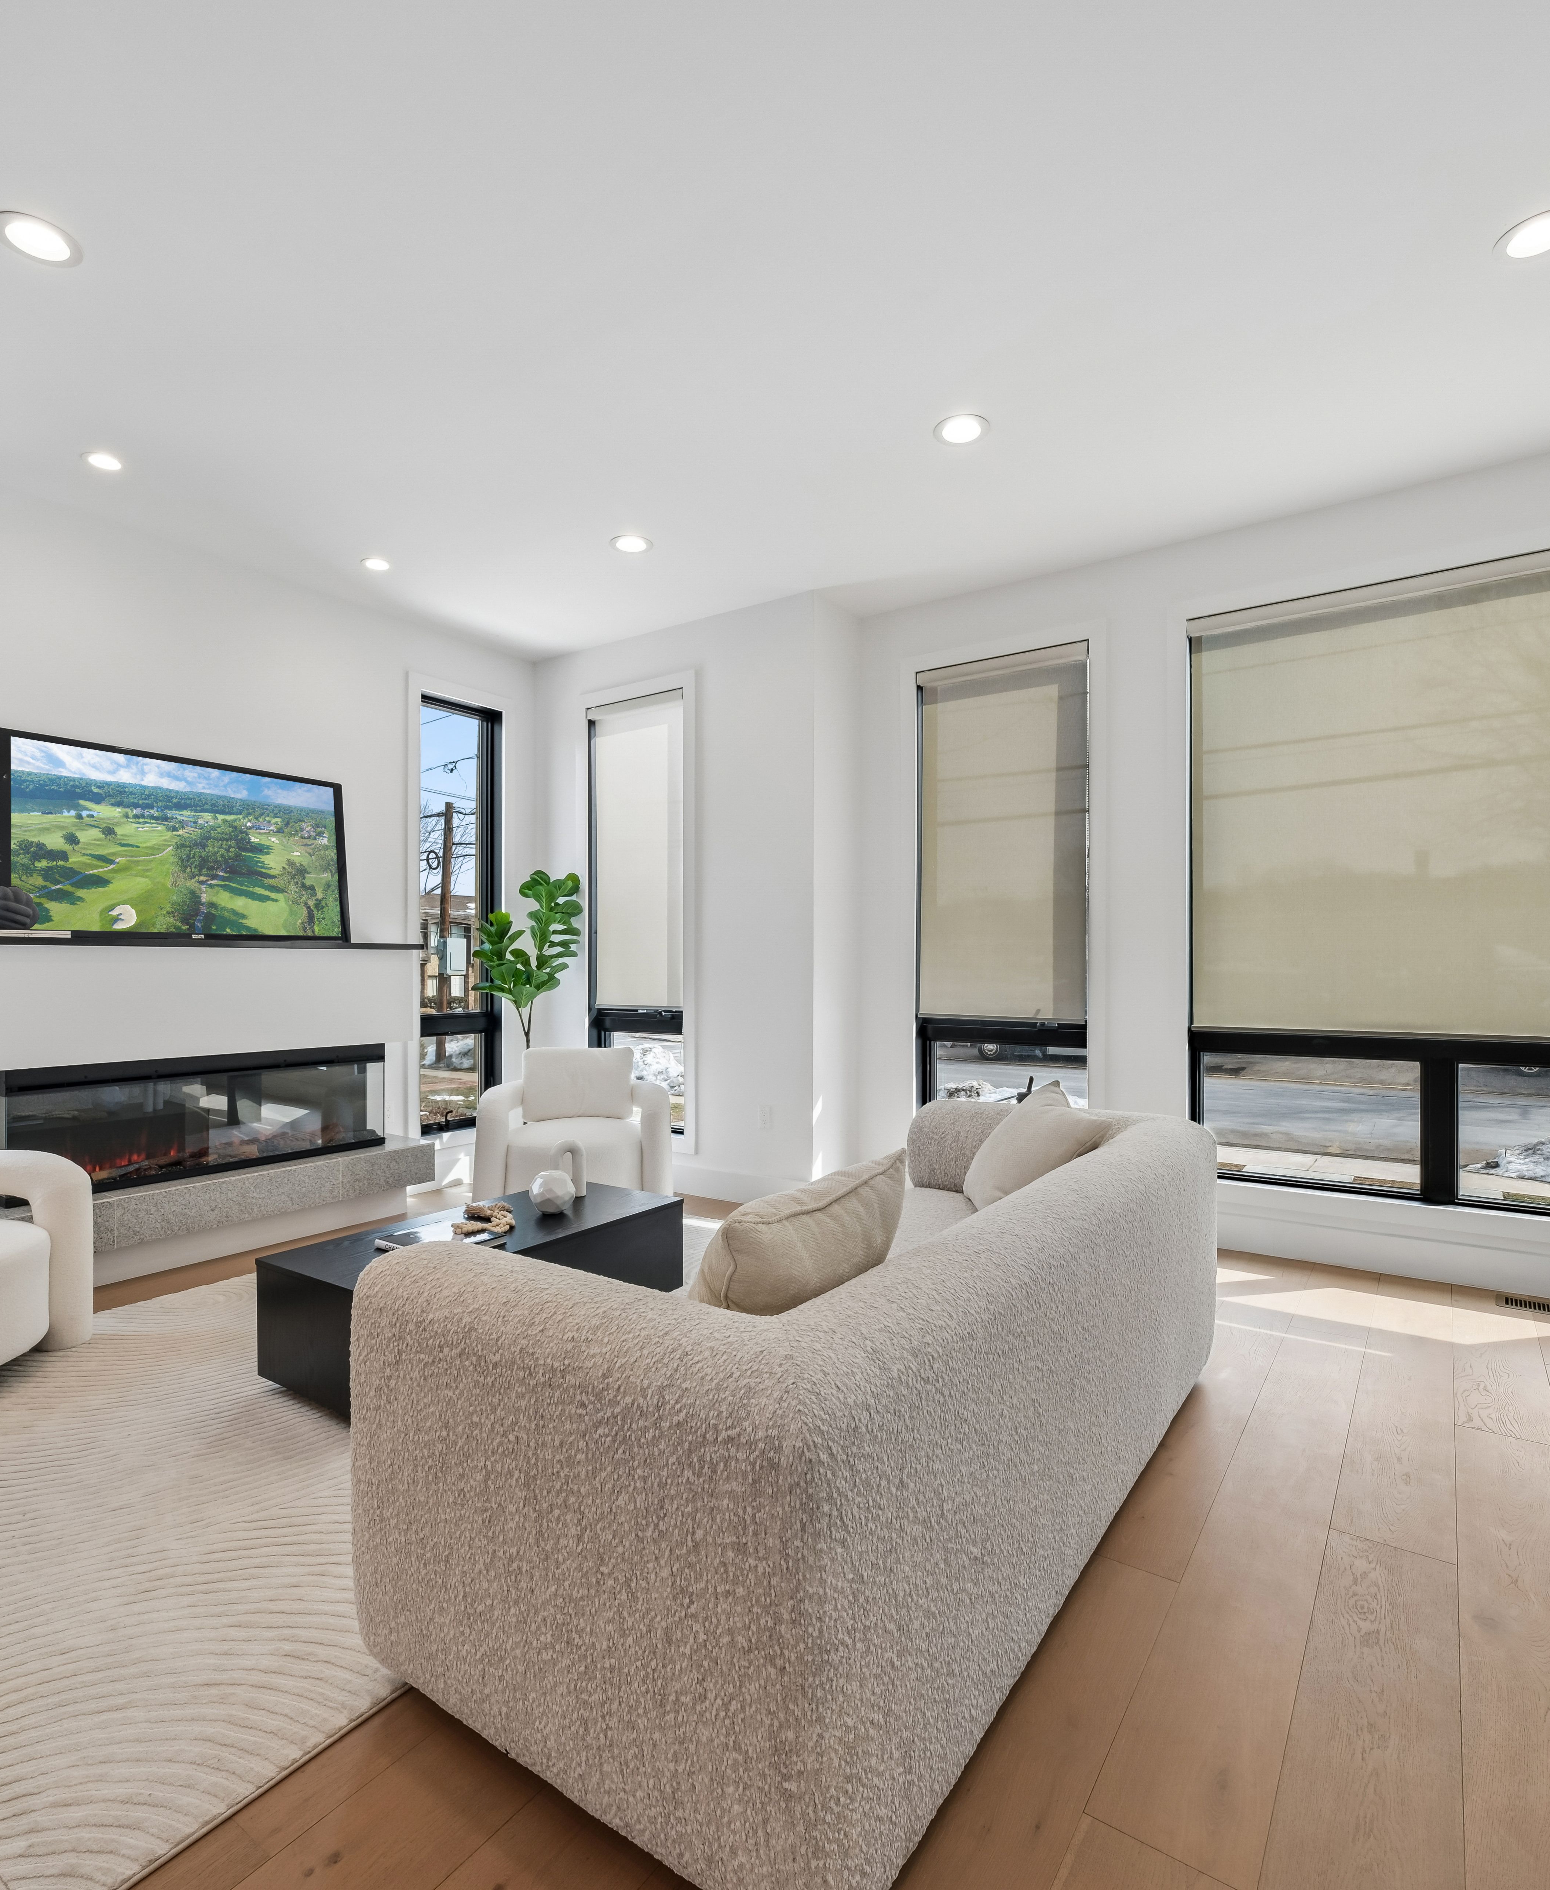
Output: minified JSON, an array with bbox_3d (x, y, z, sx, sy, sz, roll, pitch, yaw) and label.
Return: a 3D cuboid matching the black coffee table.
[{"bbox_3d":[-0.916,1.078,3.063,0.564,0.329,1.214,-1,-1,36],"label":"black coffee table"}]

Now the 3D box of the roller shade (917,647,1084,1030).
[{"bbox_3d":[1.058,-0.499,4.459,0.838,1.712,0.060,-1,-1,34],"label":"roller shade"}]

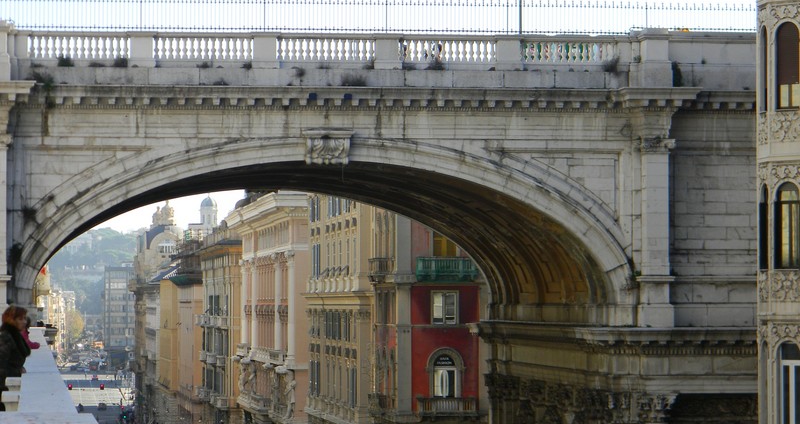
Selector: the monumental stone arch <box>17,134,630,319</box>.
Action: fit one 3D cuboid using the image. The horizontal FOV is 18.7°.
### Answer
[{"bbox_3d":[-3.873,0.879,93.415,21.100,6.400,20.000,0,-2,-7],"label":"monumental stone arch"}]

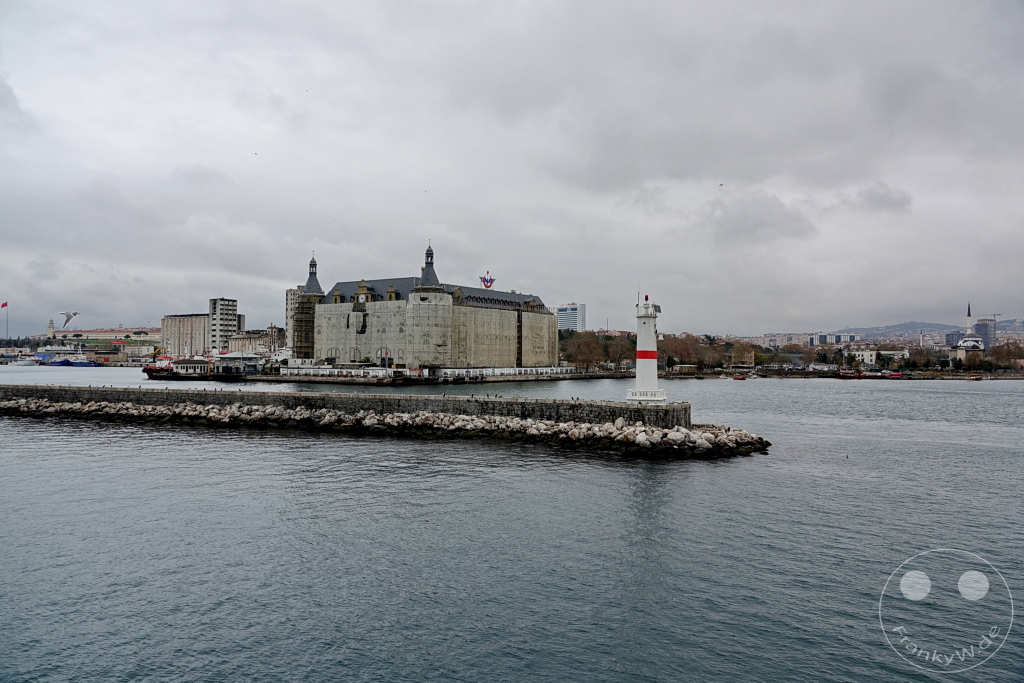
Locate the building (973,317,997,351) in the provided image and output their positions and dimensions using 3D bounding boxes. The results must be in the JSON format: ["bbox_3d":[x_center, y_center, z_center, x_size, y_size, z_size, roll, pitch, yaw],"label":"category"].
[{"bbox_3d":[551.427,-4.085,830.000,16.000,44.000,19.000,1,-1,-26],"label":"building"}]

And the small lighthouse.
[{"bbox_3d":[15.208,0.855,80.000,4.100,12.300,4.100,0,-1,16],"label":"small lighthouse"}]

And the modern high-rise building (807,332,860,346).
[{"bbox_3d":[578.628,-2.160,1280.000,97.000,26.000,21.000,0,-1,-16],"label":"modern high-rise building"}]

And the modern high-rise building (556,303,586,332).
[{"bbox_3d":[107.087,-39.595,1280.000,44.000,60.000,30.000,-1,-1,30],"label":"modern high-rise building"}]

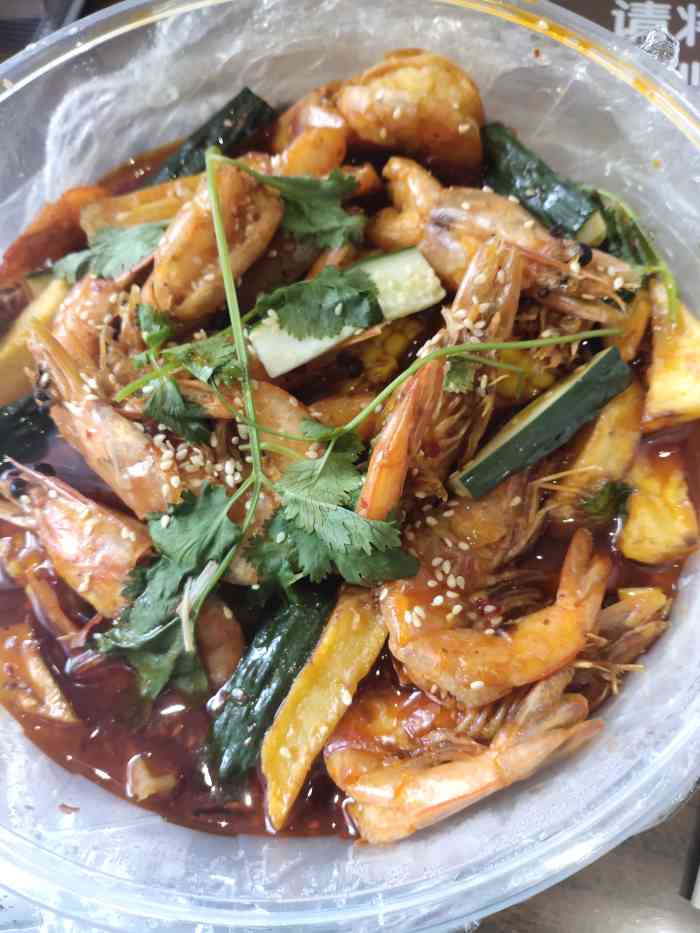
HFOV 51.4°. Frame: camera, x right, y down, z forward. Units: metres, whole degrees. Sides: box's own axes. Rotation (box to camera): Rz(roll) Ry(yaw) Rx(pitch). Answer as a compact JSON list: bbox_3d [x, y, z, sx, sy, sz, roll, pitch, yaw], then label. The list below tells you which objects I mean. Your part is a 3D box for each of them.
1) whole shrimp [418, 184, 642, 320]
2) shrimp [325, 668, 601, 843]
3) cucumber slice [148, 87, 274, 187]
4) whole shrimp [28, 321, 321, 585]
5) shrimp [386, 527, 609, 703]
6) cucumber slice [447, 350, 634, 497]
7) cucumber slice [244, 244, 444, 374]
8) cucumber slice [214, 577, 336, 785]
[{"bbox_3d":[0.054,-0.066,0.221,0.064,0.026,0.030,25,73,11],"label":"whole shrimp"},{"bbox_3d":[0.030,0.074,0.185,0.067,0.021,0.028,-17,70,-3],"label":"shrimp"},{"bbox_3d":[-0.049,-0.114,0.264,0.049,0.012,0.016,-32,70,11],"label":"cucumber slice"},{"bbox_3d":[-0.052,-0.014,0.208,0.098,0.028,0.053,35,75,14],"label":"whole shrimp"},{"bbox_3d":[0.040,0.035,0.193,0.058,0.022,0.046,-14,70,-2],"label":"shrimp"},{"bbox_3d":[0.054,-0.009,0.204,0.055,0.012,0.013,-38,72,-8],"label":"cucumber slice"},{"bbox_3d":[0.000,-0.043,0.215,0.054,0.011,0.015,-26,71,-7],"label":"cucumber slice"},{"bbox_3d":[-0.019,0.058,0.201,0.017,0.013,0.056,24,85,11],"label":"cucumber slice"}]

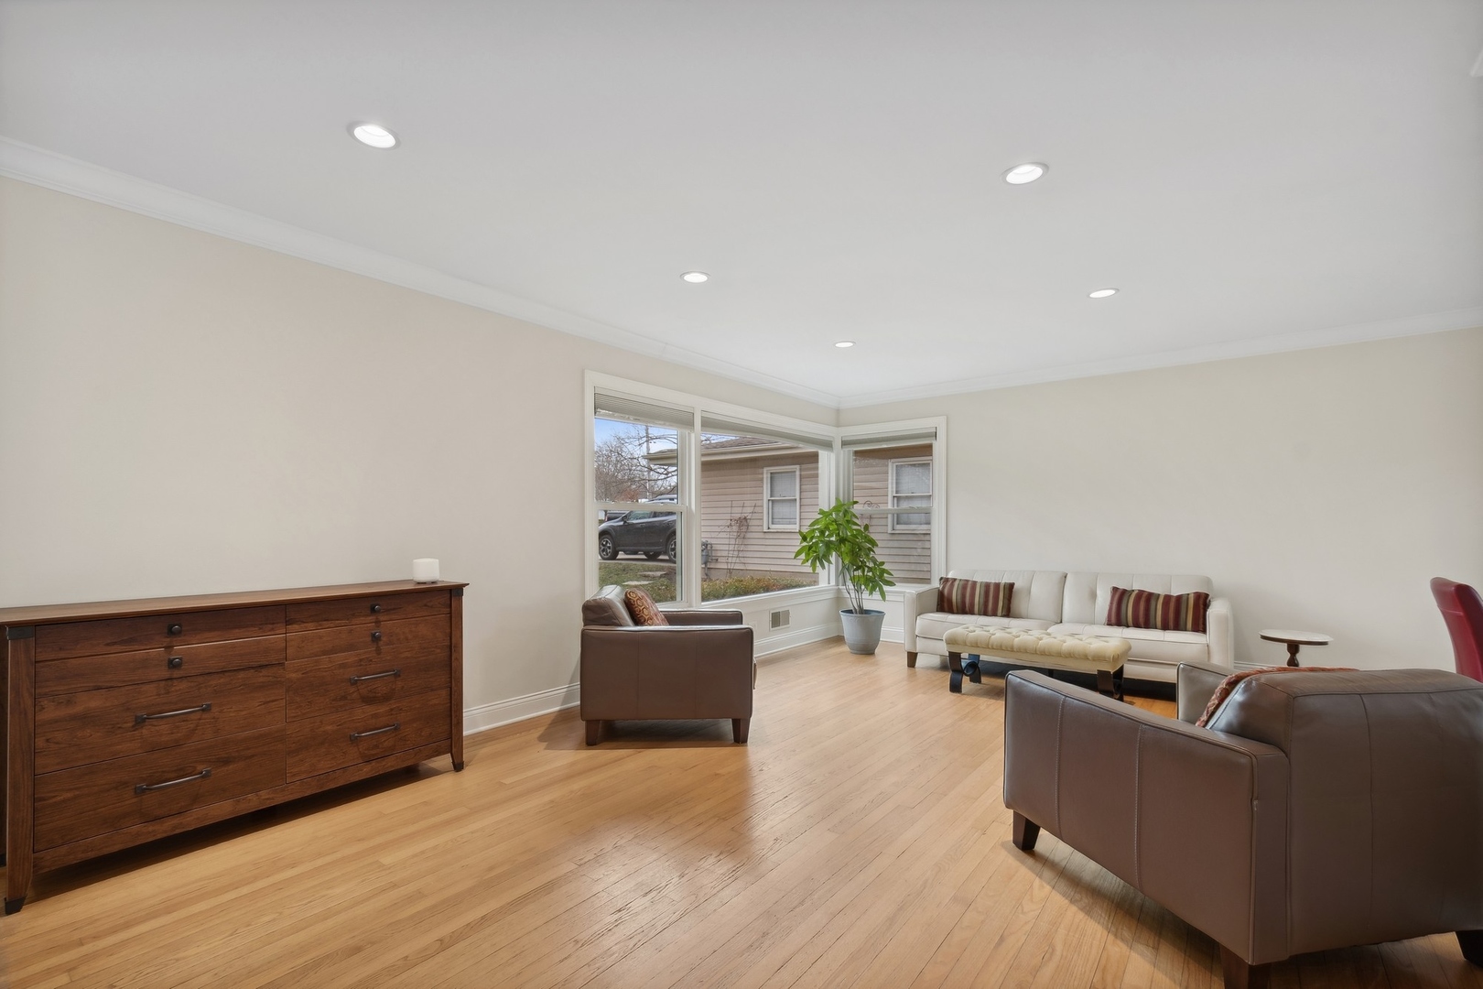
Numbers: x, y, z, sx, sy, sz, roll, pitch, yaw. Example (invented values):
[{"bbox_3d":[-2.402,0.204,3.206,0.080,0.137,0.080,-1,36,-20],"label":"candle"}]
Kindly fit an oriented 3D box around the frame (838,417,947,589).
[{"bbox_3d":[1.503,0.113,6.226,1.130,1.680,0.100,-2,-3,35],"label":"frame"}]

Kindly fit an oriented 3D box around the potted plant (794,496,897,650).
[{"bbox_3d":[0.967,0.746,5.763,0.880,1.410,0.800,0,-3,0],"label":"potted plant"}]

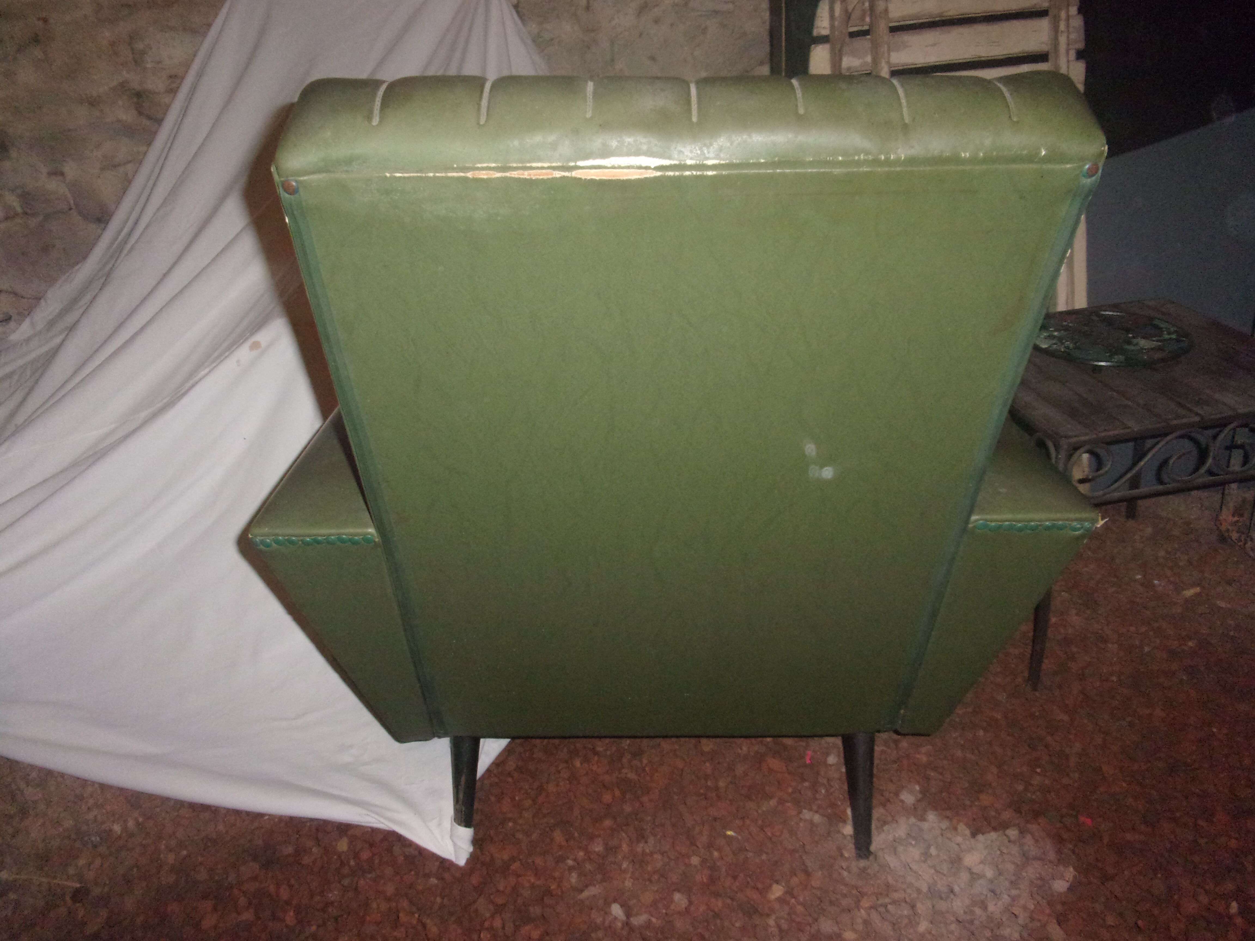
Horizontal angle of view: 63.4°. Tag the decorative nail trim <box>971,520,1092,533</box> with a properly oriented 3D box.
[{"bbox_3d":[0.351,0.047,0.883,0.106,0.011,0.006,-1,27,1],"label":"decorative nail trim"}]

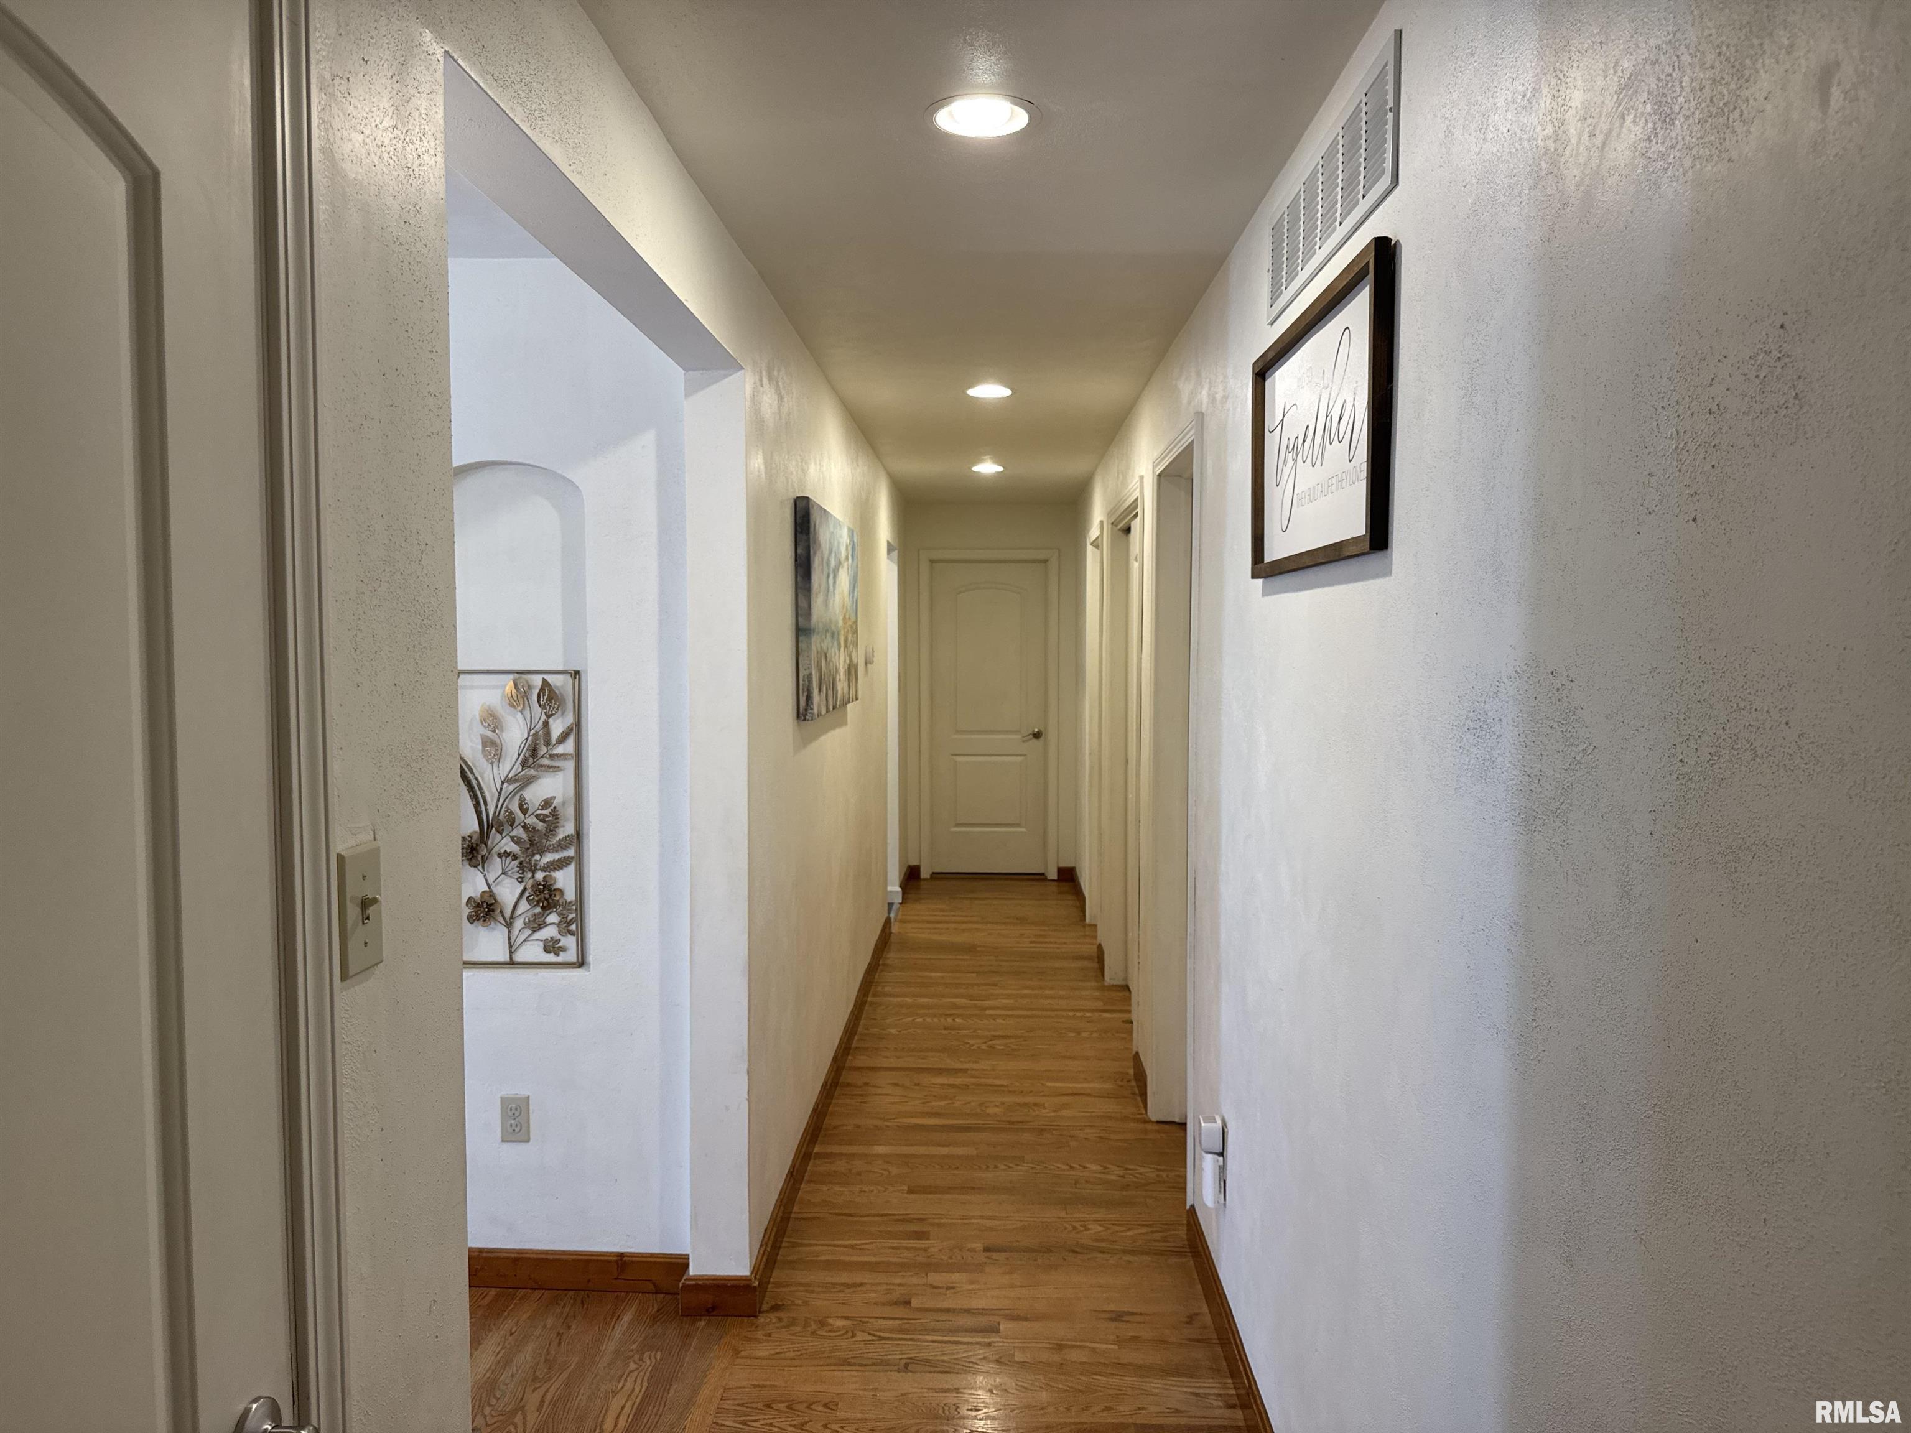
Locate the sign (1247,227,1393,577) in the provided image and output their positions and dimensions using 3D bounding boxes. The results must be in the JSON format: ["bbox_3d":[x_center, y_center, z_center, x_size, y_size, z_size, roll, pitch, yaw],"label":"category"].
[{"bbox_3d":[0.573,-0.447,2.144,0.028,0.411,0.808,0,4,2],"label":"sign"}]

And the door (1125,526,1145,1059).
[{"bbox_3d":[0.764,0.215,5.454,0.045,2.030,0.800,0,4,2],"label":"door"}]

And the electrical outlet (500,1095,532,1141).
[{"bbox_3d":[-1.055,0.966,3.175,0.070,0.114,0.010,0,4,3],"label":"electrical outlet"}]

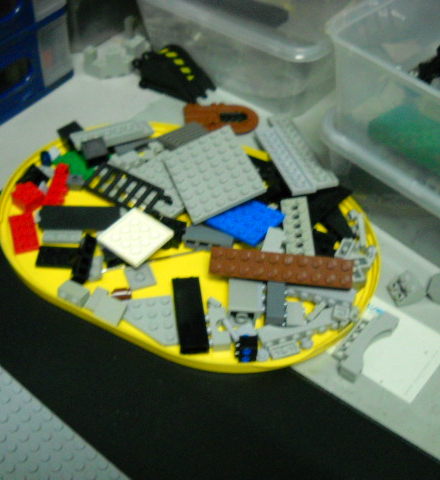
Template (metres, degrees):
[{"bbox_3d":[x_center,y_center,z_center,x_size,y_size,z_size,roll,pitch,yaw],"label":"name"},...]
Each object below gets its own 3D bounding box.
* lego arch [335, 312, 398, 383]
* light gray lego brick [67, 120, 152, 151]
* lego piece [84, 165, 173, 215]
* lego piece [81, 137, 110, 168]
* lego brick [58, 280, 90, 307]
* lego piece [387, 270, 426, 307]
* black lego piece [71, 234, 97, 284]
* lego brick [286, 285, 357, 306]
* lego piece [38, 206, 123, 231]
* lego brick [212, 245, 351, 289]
[{"bbox_3d":[0.079,0.057,0.415,0.017,0.008,0.046,31,57,23],"label":"lego arch"},{"bbox_3d":[-0.073,-0.071,0.509,0.053,0.011,0.009,-17,52,-19],"label":"light gray lego brick"},{"bbox_3d":[-0.055,-0.030,0.472,0.056,0.004,0.020,22,54,17],"label":"lego piece"},{"bbox_3d":[-0.081,-0.058,0.492,0.016,0.010,0.016,-15,50,-17],"label":"lego piece"},{"bbox_3d":[-0.082,0.031,0.428,0.016,0.008,0.010,23,54,18],"label":"lego brick"},{"bbox_3d":[0.109,0.028,0.442,0.018,0.010,0.016,-9,49,-12],"label":"lego piece"},{"bbox_3d":[-0.079,0.012,0.444,0.009,0.008,0.032,3,51,3],"label":"black lego piece"},{"bbox_3d":[0.057,0.031,0.434,0.043,0.008,0.011,12,48,7],"label":"lego brick"},{"bbox_3d":[-0.084,-0.013,0.455,0.048,0.003,0.016,1,47,-4],"label":"lego piece"},{"bbox_3d":[0.035,0.015,0.430,0.080,0.005,0.016,5,64,1],"label":"lego brick"}]

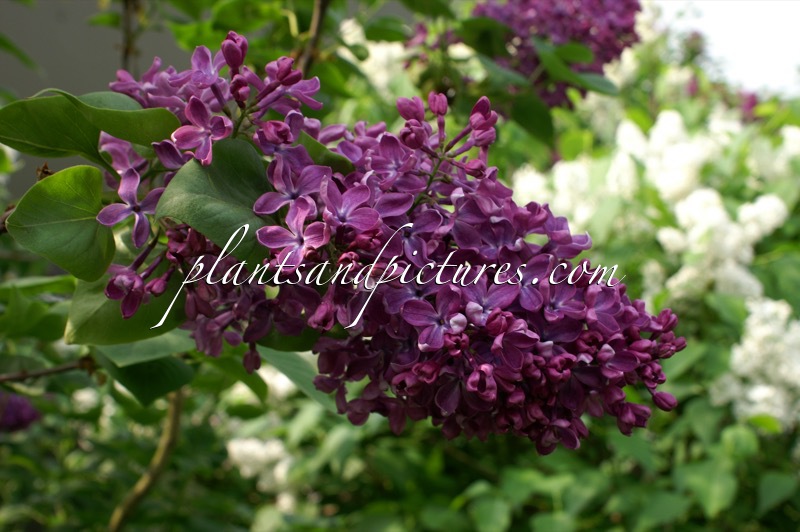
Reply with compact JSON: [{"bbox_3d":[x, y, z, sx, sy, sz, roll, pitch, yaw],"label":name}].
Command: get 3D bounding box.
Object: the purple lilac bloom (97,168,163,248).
[{"bbox_3d":[-0.094,-0.020,0.405,0.024,0.027,0.012,-1,6,-6],"label":"purple lilac bloom"}]

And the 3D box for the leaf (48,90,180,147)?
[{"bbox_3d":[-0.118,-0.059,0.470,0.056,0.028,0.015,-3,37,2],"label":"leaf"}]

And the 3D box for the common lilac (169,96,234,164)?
[{"bbox_3d":[-0.070,-0.048,0.405,0.021,0.024,0.012,1,6,6],"label":"common lilac"}]

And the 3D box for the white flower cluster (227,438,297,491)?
[{"bbox_3d":[-0.217,0.309,1.800,0.105,0.090,0.090,0,6,0],"label":"white flower cluster"}]

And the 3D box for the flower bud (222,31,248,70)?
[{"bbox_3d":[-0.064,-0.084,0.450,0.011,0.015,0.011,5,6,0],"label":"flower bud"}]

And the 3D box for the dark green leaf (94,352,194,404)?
[{"bbox_3d":[-0.115,0.049,0.520,0.043,0.034,0.012,8,-37,-1],"label":"dark green leaf"}]

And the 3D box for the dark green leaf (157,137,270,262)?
[{"bbox_3d":[-0.067,-0.024,0.418,0.044,0.046,0.018,1,5,11],"label":"dark green leaf"}]

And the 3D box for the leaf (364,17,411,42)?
[{"bbox_3d":[-0.010,-0.184,0.900,0.037,0.021,0.024,0,6,0],"label":"leaf"}]

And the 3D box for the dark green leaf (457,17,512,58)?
[{"bbox_3d":[0.066,-0.178,0.900,0.036,0.013,0.042,25,57,18],"label":"dark green leaf"}]

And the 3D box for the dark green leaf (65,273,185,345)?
[{"bbox_3d":[-0.103,0.013,0.435,0.045,0.034,0.018,0,5,-6],"label":"dark green leaf"}]

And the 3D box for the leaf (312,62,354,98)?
[{"bbox_3d":[-0.046,-0.129,0.800,0.031,0.027,0.020,0,6,0],"label":"leaf"}]

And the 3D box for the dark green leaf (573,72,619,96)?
[{"bbox_3d":[0.149,-0.138,0.880,0.036,0.012,0.024,16,40,20],"label":"dark green leaf"}]

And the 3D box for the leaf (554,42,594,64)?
[{"bbox_3d":[0.139,-0.169,0.920,0.033,0.018,0.022,0,6,0],"label":"leaf"}]

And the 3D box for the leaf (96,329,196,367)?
[{"bbox_3d":[-0.112,0.035,0.510,0.046,0.012,0.032,-16,40,-20],"label":"leaf"}]

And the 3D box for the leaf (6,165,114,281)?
[{"bbox_3d":[-0.137,-0.018,0.465,0.044,0.046,0.012,-11,-22,5],"label":"leaf"}]

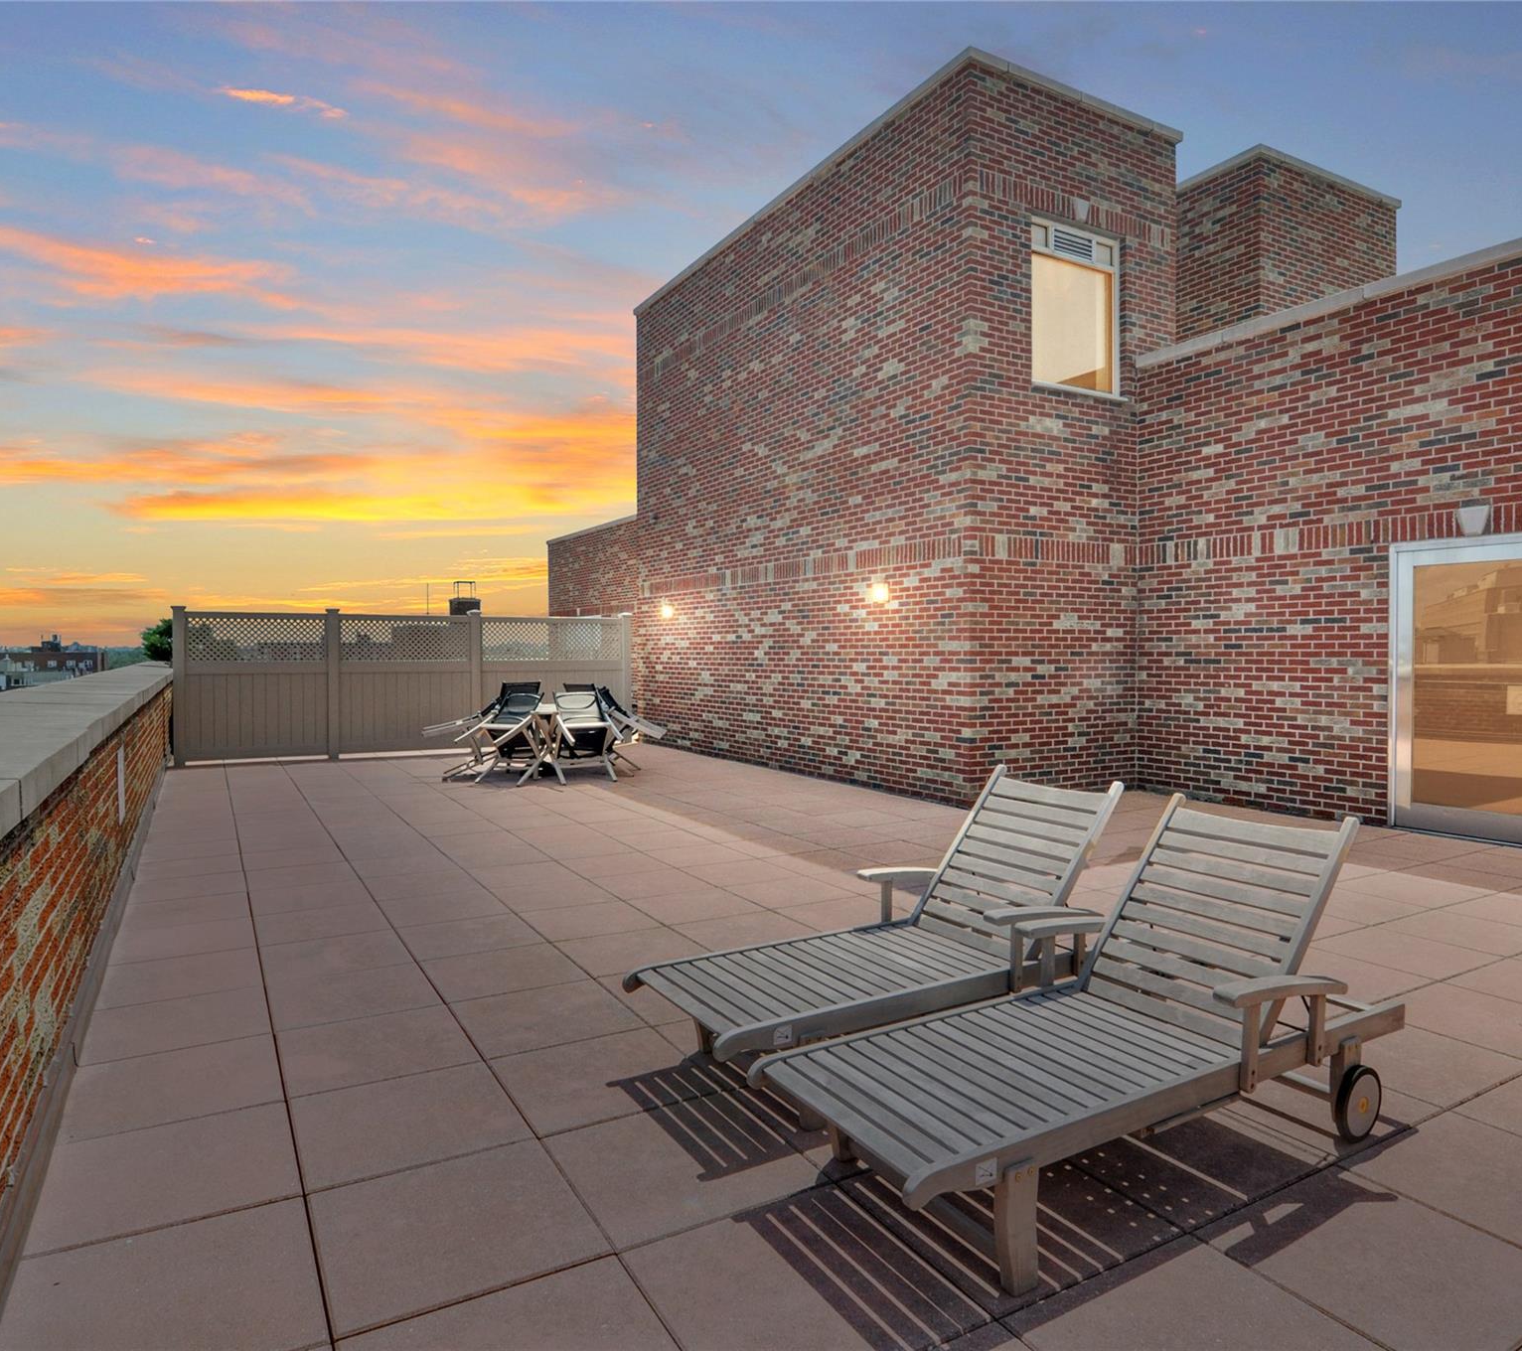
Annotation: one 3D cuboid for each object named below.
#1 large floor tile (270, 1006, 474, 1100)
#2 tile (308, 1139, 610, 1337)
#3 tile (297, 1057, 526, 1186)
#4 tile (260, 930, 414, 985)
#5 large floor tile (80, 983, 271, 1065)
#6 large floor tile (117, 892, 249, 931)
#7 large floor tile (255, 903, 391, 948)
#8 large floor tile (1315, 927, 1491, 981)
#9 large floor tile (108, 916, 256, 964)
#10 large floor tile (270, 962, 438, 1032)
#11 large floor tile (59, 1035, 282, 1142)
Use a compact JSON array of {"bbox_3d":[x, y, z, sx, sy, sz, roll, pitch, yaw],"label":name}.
[{"bbox_3d":[-1.389,1.370,3.267,0.604,0.040,0.592,-1,2,-29],"label":"large floor tile"},{"bbox_3d":[-0.773,1.400,2.273,0.604,0.040,0.590,-1,2,-29],"label":"tile"},{"bbox_3d":[-1.081,1.385,2.778,0.612,0.040,0.590,-1,2,-30],"label":"tile"},{"bbox_3d":[-1.998,1.339,4.258,0.612,0.040,0.590,-1,2,-30],"label":"tile"},{"bbox_3d":[-2.238,1.363,3.496,0.612,0.040,0.590,-1,2,-30],"label":"large floor tile"},{"bbox_3d":[-3.147,1.318,4.961,0.612,0.040,0.590,-1,2,-30],"label":"large floor tile"},{"bbox_3d":[-2.312,1.325,4.763,0.603,0.040,0.592,-1,2,-29],"label":"large floor tile"},{"bbox_3d":[3.055,1.329,4.280,0.608,0.040,0.583,-1,2,-30],"label":"large floor tile"},{"bbox_3d":[-2.858,1.334,4.495,0.601,0.040,0.591,-1,2,-29],"label":"large floor tile"},{"bbox_3d":[-1.699,1.355,3.772,0.612,0.040,0.590,-1,2,-30],"label":"large floor tile"},{"bbox_3d":[-1.930,1.378,3.011,0.612,0.040,0.590,-1,2,-30],"label":"large floor tile"}]

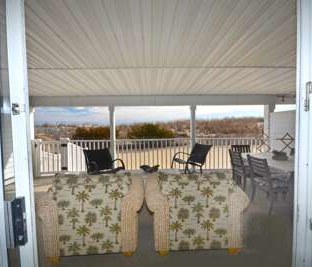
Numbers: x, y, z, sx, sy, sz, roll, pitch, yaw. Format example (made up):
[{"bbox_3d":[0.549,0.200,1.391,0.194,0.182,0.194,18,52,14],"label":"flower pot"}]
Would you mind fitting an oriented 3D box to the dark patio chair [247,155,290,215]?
[{"bbox_3d":[1.860,0.808,2.730,0.570,0.860,0.490,-1,2,-3],"label":"dark patio chair"}]

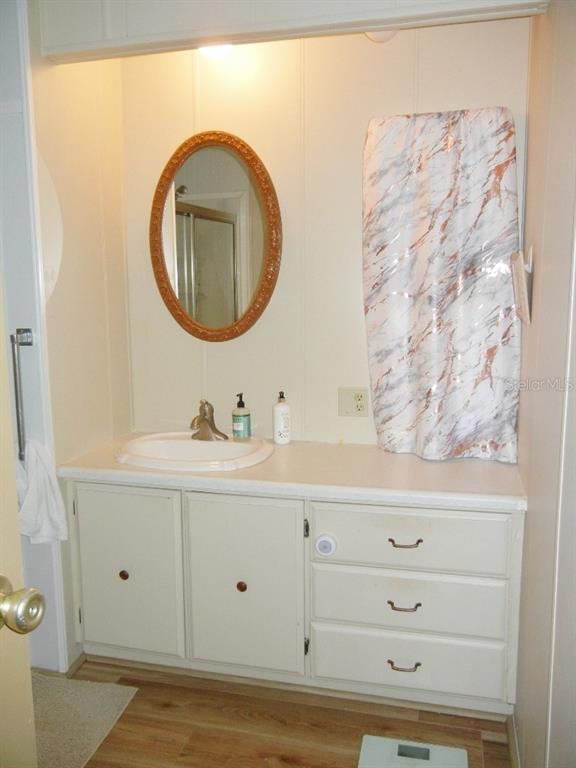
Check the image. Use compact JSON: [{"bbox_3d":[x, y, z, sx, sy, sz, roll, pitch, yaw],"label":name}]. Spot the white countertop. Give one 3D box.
[{"bbox_3d":[0.021,0.282,2.321,1.509,0.040,0.570,2,8,14],"label":"white countertop"}]

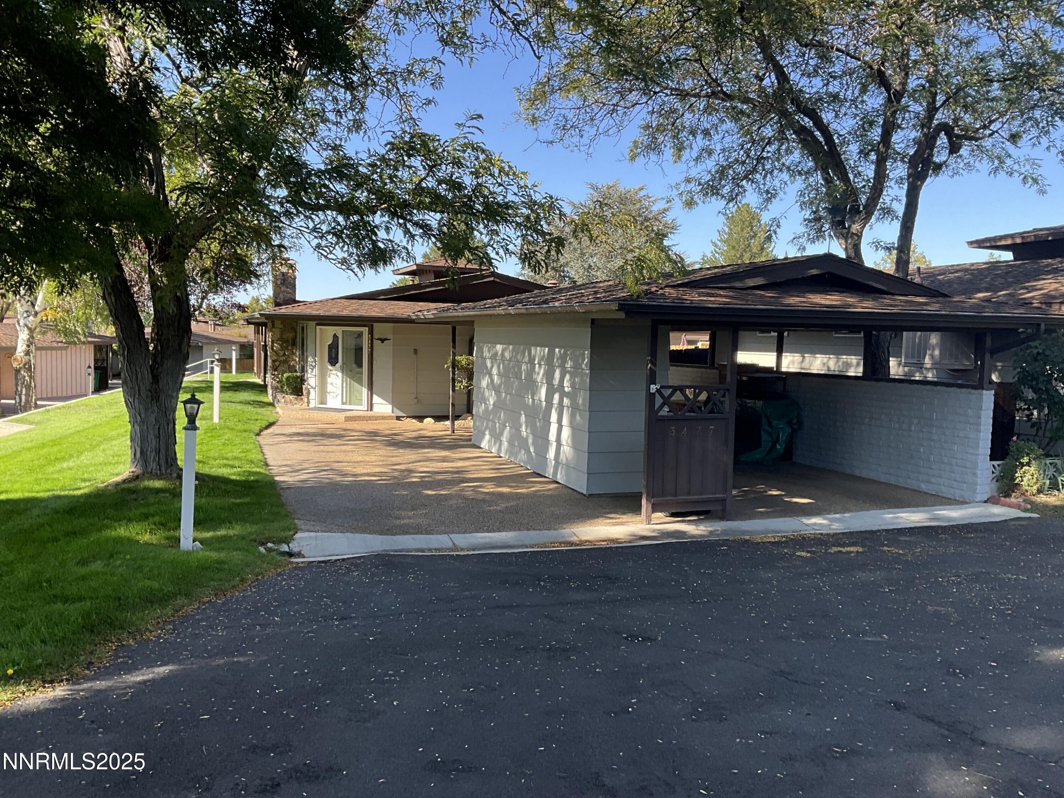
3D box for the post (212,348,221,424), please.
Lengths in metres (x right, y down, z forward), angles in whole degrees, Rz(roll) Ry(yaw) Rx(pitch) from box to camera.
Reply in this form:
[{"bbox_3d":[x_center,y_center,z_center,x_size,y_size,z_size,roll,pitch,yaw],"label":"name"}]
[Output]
[{"bbox_3d":[-6.723,-0.284,19.017,0.220,1.587,0.220,0,4,-19],"label":"post"}]

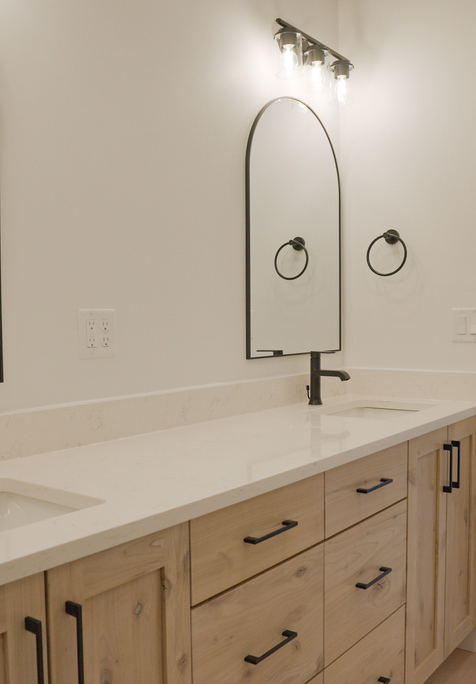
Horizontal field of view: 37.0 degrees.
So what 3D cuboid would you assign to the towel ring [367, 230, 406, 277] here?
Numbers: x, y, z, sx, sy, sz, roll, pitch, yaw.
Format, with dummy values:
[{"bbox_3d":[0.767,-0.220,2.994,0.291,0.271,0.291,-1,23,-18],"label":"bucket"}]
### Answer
[{"bbox_3d":[0.563,-0.333,2.651,0.159,0.179,0.066,1,3,37],"label":"towel ring"}]

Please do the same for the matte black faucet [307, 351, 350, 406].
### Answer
[{"bbox_3d":[0.322,0.125,2.495,0.163,0.186,0.055,1,3,37],"label":"matte black faucet"}]

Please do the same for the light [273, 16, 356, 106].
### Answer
[{"bbox_3d":[0.253,-0.969,2.466,0.142,0.192,0.477,1,3,37],"label":"light"}]

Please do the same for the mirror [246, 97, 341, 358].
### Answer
[{"bbox_3d":[0.210,-0.402,2.526,0.020,0.896,0.607,1,3,37],"label":"mirror"}]

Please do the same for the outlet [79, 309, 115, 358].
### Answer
[{"bbox_3d":[-0.358,-0.021,1.804,0.007,0.124,0.122,1,3,37],"label":"outlet"}]

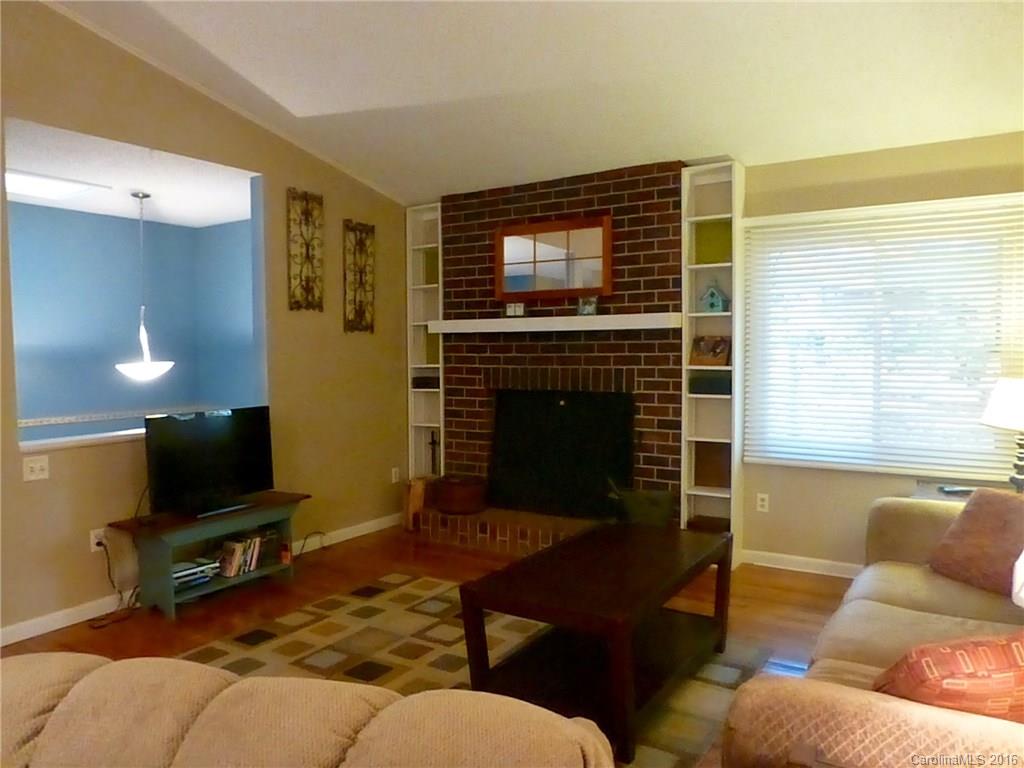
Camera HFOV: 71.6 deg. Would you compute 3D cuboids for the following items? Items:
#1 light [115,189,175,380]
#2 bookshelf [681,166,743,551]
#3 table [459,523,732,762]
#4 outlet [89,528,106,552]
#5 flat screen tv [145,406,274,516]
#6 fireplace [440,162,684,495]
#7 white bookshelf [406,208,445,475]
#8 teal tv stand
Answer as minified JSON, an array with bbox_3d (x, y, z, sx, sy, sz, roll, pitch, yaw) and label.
[{"bbox_3d":[-2.616,-0.679,5.036,0.431,1.323,0.431,2,4,32],"label":"light"},{"bbox_3d":[1.261,-0.104,4.458,0.309,2.460,0.257,2,4,32],"label":"bookshelf"},{"bbox_3d":[0.415,0.975,3.028,0.667,0.482,1.240,2,4,32],"label":"table"},{"bbox_3d":[-2.115,0.794,3.626,0.018,0.114,0.070,2,4,32],"label":"outlet"},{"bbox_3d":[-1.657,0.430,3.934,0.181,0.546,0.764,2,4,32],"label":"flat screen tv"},{"bbox_3d":[0.301,-0.167,4.986,1.875,2.460,0.403,2,4,32],"label":"fireplace"},{"bbox_3d":[-0.601,-0.151,5.639,0.334,2.453,0.257,2,4,32],"label":"white bookshelf"},{"bbox_3d":[-1.634,0.940,3.964,0.400,0.482,1.022,2,4,32],"label":"teal tv stand"}]

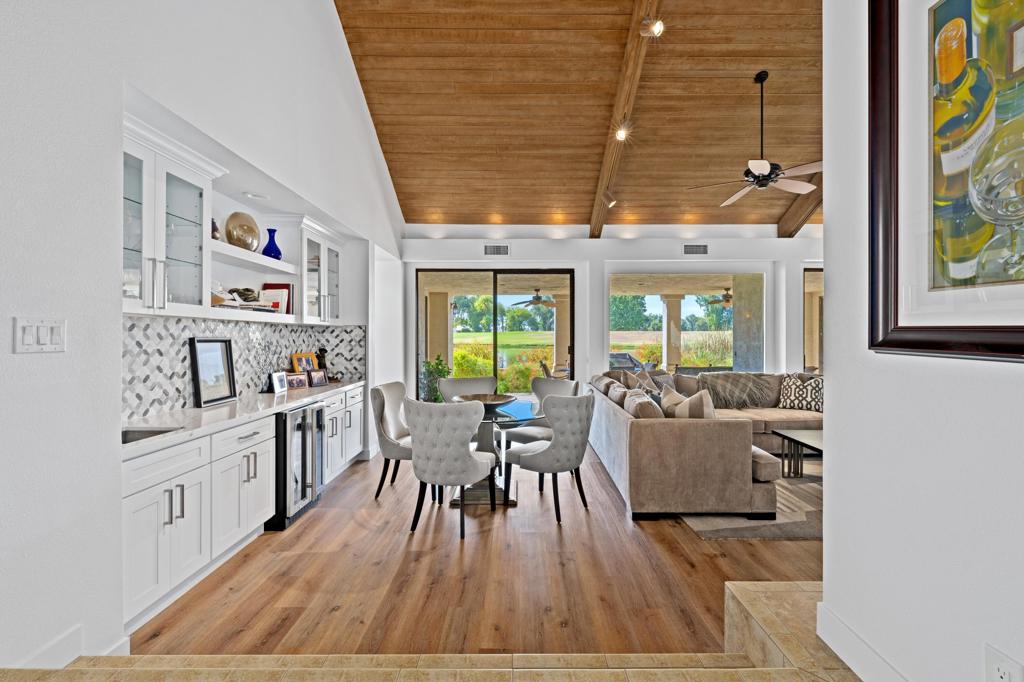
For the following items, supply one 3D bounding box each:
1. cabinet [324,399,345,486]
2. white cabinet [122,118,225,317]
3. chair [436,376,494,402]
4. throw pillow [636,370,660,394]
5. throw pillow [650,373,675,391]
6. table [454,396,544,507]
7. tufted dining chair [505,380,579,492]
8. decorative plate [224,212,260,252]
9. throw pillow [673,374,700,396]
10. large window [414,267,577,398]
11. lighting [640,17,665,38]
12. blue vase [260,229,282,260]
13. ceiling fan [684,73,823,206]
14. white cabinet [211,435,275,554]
[{"bbox_3d":[-2.009,0.922,4.384,0.590,0.826,0.610,0,0,1],"label":"cabinet"},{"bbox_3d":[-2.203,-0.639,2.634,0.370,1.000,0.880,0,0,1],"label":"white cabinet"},{"bbox_3d":[-0.425,0.897,4.785,0.590,0.975,0.640,0,0,-17],"label":"chair"},{"bbox_3d":[1.600,0.620,5.420,0.470,0.460,0.170,0,-22,-34],"label":"throw pillow"},{"bbox_3d":[1.850,0.630,5.750,0.460,0.440,0.170,1,-17,-3],"label":"throw pillow"},{"bbox_3d":[-0.235,0.989,4.050,1.240,0.760,1.240,0,0,0],"label":"table"},{"bbox_3d":[0.278,0.890,4.508,0.580,0.950,0.630,0,1,43],"label":"tufted dining chair"},{"bbox_3d":[-2.179,-0.874,3.708,0.120,0.340,0.340,5,2,21],"label":"decorative plate"},{"bbox_3d":[2.290,0.693,6.120,0.460,0.440,0.200,0,-10,0],"label":"throw pillow"},{"bbox_3d":[-0.256,0.131,6.937,2.411,2.472,0.110,0,0,1],"label":"large window"},{"bbox_3d":[1.291,-2.888,4.167,0.200,0.150,0.140,0,0,19],"label":"lighting"},{"bbox_3d":[-2.155,-0.857,4.098,0.160,0.295,0.160,0,0,1],"label":"blue vase"},{"bbox_3d":[2.620,-2.214,4.760,1.420,1.220,1.420,0,0,0],"label":"ceiling fan"},{"bbox_3d":[-2.037,1.005,3.059,0.560,0.580,0.730,0,0,1],"label":"white cabinet"}]

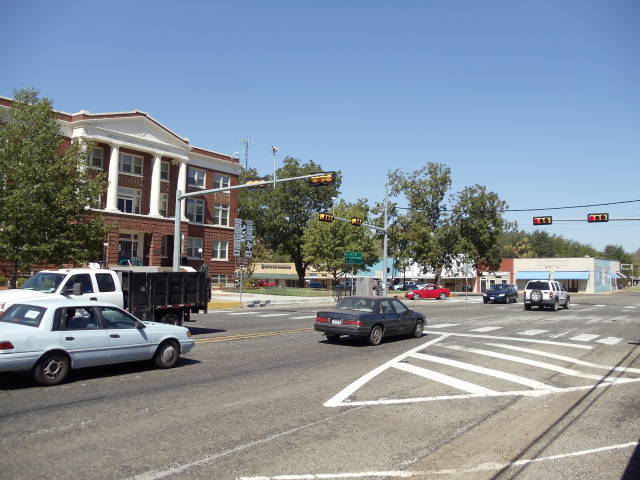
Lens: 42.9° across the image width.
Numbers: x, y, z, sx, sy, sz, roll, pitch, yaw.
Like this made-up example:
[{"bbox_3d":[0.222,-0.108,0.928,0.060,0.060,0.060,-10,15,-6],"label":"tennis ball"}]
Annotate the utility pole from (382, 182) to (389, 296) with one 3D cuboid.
[{"bbox_3d":[4.906,0.239,60.738,0.300,9.100,0.300,-1,-3,30],"label":"utility pole"}]

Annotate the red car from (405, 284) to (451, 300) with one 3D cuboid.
[{"bbox_3d":[10.341,5.018,77.536,4.300,1.380,1.770,0,-3,-2],"label":"red car"}]

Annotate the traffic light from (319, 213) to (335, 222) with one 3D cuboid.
[{"bbox_3d":[0.476,-1.548,57.000,0.350,0.550,1.600,-1,-3,27],"label":"traffic light"}]

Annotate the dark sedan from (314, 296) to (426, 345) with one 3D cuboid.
[{"bbox_3d":[1.660,2.433,25.050,1.730,1.380,4.600,-1,-3,30],"label":"dark sedan"}]

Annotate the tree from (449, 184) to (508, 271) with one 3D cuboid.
[{"bbox_3d":[17.535,-0.719,90.000,6.800,11.000,6.800,-1,-3,27],"label":"tree"}]

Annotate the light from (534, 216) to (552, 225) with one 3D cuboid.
[{"bbox_3d":[15.207,-1.303,55.500,1.320,0.580,0.380,-1,-3,30],"label":"light"}]

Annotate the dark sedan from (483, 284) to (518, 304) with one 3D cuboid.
[{"bbox_3d":[13.913,4.148,62.600,1.760,1.420,4.700,-1,-3,24],"label":"dark sedan"}]

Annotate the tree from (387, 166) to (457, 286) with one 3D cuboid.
[{"bbox_3d":[11.649,-1.143,93.393,8.200,15.000,8.000,0,-3,0],"label":"tree"}]

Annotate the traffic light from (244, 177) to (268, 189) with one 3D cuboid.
[{"bbox_3d":[-3.103,-2.803,40.000,1.250,0.530,0.300,-1,-3,27],"label":"traffic light"}]

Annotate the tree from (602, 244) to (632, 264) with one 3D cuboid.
[{"bbox_3d":[65.859,6.295,180.275,7.500,10.500,7.500,0,-3,0],"label":"tree"}]

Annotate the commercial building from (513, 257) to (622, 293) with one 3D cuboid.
[{"bbox_3d":[42.981,6.311,138.626,12.100,5.200,30.000,-1,-3,27],"label":"commercial building"}]

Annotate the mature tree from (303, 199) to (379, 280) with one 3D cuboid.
[{"bbox_3d":[2.197,0.929,86.256,8.000,9.800,7.800,0,-3,0],"label":"mature tree"}]

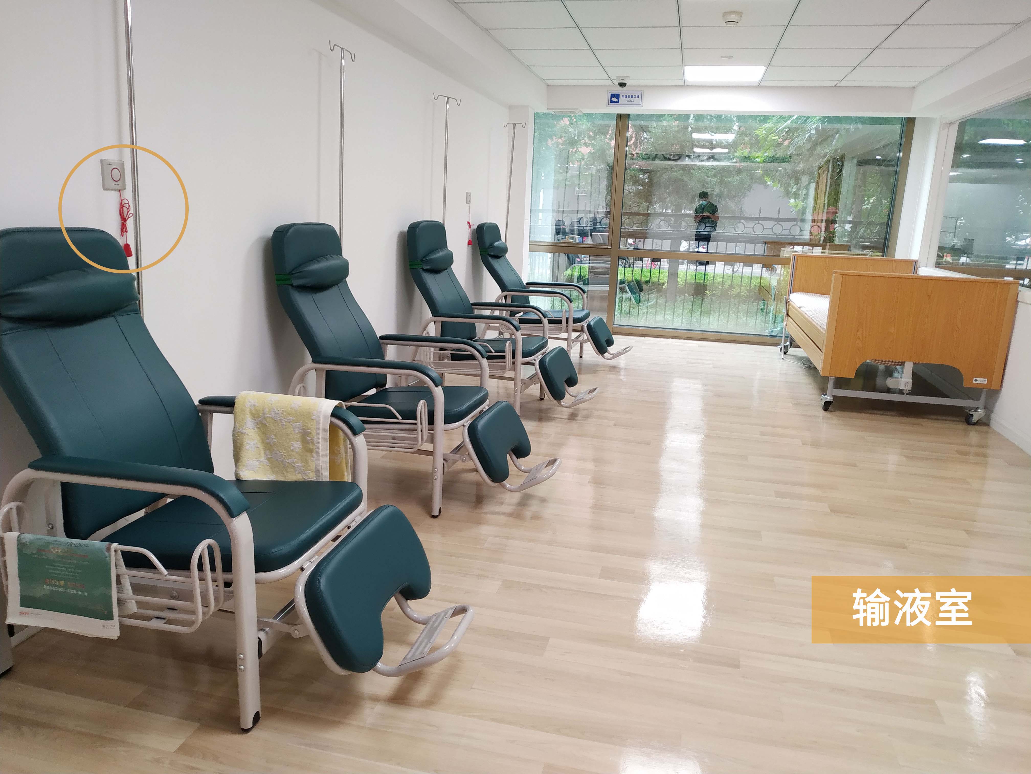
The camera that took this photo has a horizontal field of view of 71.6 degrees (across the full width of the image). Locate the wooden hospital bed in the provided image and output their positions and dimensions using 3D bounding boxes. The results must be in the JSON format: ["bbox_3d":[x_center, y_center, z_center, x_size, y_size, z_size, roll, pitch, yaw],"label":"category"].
[{"bbox_3d":[2.751,-0.472,5.487,1.066,0.916,2.104,6,14,13],"label":"wooden hospital bed"}]

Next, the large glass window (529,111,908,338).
[{"bbox_3d":[1.815,-1.518,6.991,3.465,2.142,0.100,6,14,13],"label":"large glass window"}]

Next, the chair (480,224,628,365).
[{"bbox_3d":[0.315,-0.734,5.721,1.171,1.095,0.710,6,14,13],"label":"chair"}]

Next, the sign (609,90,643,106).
[{"bbox_3d":[0.999,-2.634,6.532,0.317,0.140,0.010,6,14,13],"label":"sign"}]

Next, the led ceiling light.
[{"bbox_3d":[1.692,-2.542,5.811,0.600,0.030,0.600,6,14,13],"label":"led ceiling light"}]

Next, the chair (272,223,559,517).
[{"bbox_3d":[-0.361,-0.099,3.020,1.171,1.095,0.710,6,14,13],"label":"chair"}]

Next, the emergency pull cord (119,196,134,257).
[{"bbox_3d":[-1.174,-0.484,2.157,0.030,0.185,0.055,6,14,13],"label":"emergency pull cord"}]

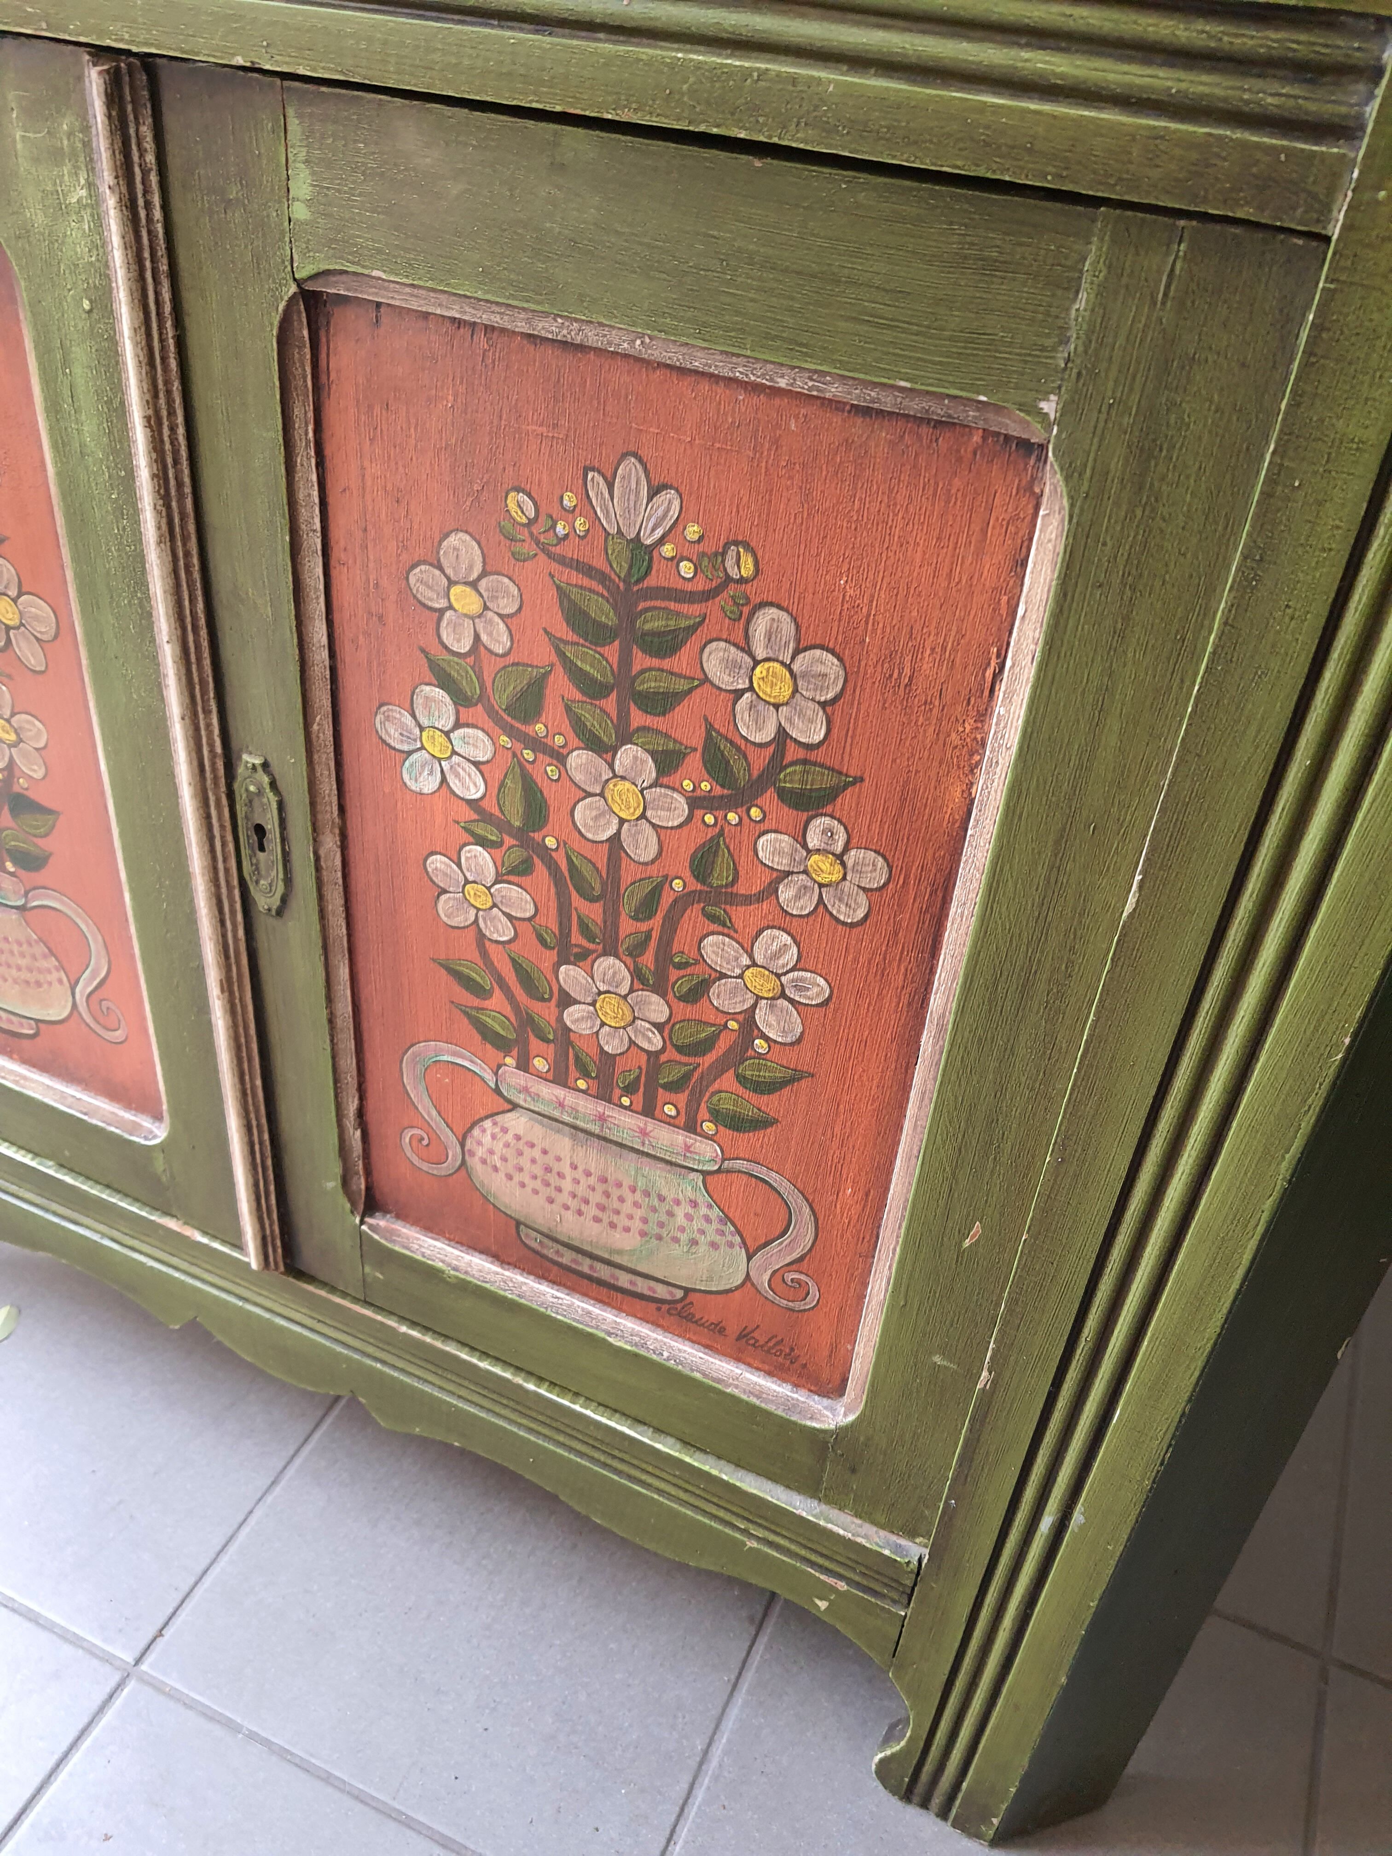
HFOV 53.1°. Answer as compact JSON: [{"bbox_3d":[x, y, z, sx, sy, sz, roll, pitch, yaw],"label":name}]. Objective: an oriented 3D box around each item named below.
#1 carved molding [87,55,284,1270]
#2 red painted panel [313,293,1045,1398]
[{"bbox_3d":[-0.216,-0.047,0.624,0.025,0.583,0.017,18,36,17],"label":"carved molding"},{"bbox_3d":[-0.033,0.000,0.582,0.268,0.451,0.012,18,36,17],"label":"red painted panel"}]

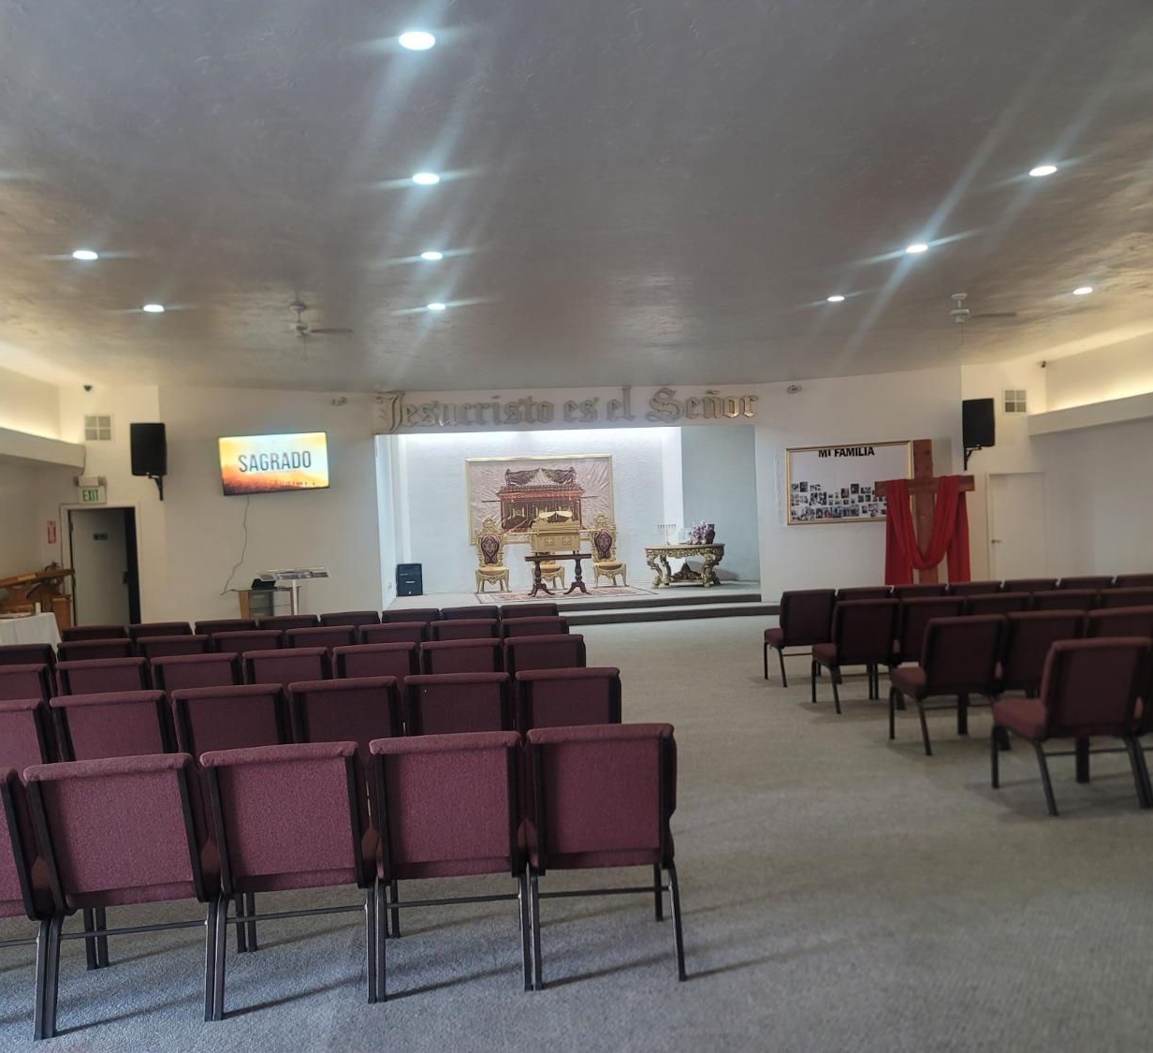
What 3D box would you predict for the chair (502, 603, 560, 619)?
[{"bbox_3d":[-0.425,1.103,9.065,0.510,0.850,0.666,-2,0,-7],"label":"chair"}]

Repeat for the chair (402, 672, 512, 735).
[{"bbox_3d":[-0.563,1.109,4.921,0.505,0.862,0.630,-2,0,-7],"label":"chair"}]

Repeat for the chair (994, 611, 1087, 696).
[{"bbox_3d":[2.860,0.949,6.473,0.497,0.852,0.638,-2,0,-3],"label":"chair"}]

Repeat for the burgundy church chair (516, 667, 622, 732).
[{"bbox_3d":[-0.034,1.073,4.870,0.501,0.851,0.637,-2,0,-3],"label":"burgundy church chair"}]

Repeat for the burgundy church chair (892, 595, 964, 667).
[{"bbox_3d":[2.694,0.969,7.958,0.510,0.850,0.666,-2,0,-3],"label":"burgundy church chair"}]

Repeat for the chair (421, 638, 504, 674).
[{"bbox_3d":[-0.712,1.102,6.313,0.492,0.840,0.656,-2,0,-8],"label":"chair"}]

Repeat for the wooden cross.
[{"bbox_3d":[5.393,-0.014,15.599,1.450,2.644,0.220,-2,0,19],"label":"wooden cross"}]

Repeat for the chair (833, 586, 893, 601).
[{"bbox_3d":[2.524,0.964,9.175,0.497,0.852,0.638,-2,0,-4],"label":"chair"}]

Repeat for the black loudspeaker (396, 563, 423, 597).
[{"bbox_3d":[-3.417,1.093,20.732,0.480,0.648,0.400,-2,0,-11],"label":"black loudspeaker"}]

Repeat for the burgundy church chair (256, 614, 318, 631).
[{"bbox_3d":[-2.432,1.191,8.753,0.505,0.862,0.630,-2,0,-8],"label":"burgundy church chair"}]

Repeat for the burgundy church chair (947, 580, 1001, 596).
[{"bbox_3d":[3.580,0.933,9.388,0.510,0.850,0.666,-2,0,-3],"label":"burgundy church chair"}]

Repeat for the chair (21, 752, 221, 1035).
[{"bbox_3d":[-1.422,1.125,3.348,0.497,0.852,0.638,-2,0,-8],"label":"chair"}]

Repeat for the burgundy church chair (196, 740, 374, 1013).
[{"bbox_3d":[-0.925,1.105,3.416,0.497,0.852,0.638,-2,0,-7],"label":"burgundy church chair"}]

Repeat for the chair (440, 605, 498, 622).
[{"bbox_3d":[-0.931,1.124,9.001,0.510,0.850,0.666,-2,0,-7],"label":"chair"}]

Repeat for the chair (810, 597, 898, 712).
[{"bbox_3d":[2.184,0.990,7.925,0.510,0.850,0.666,-2,0,-4],"label":"chair"}]

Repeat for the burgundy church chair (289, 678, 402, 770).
[{"bbox_3d":[-1.038,1.110,4.786,0.497,0.852,0.638,-2,0,-6],"label":"burgundy church chair"}]

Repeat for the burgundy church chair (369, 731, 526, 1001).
[{"bbox_3d":[-0.424,1.088,3.480,0.501,0.851,0.637,-2,0,-5],"label":"burgundy church chair"}]

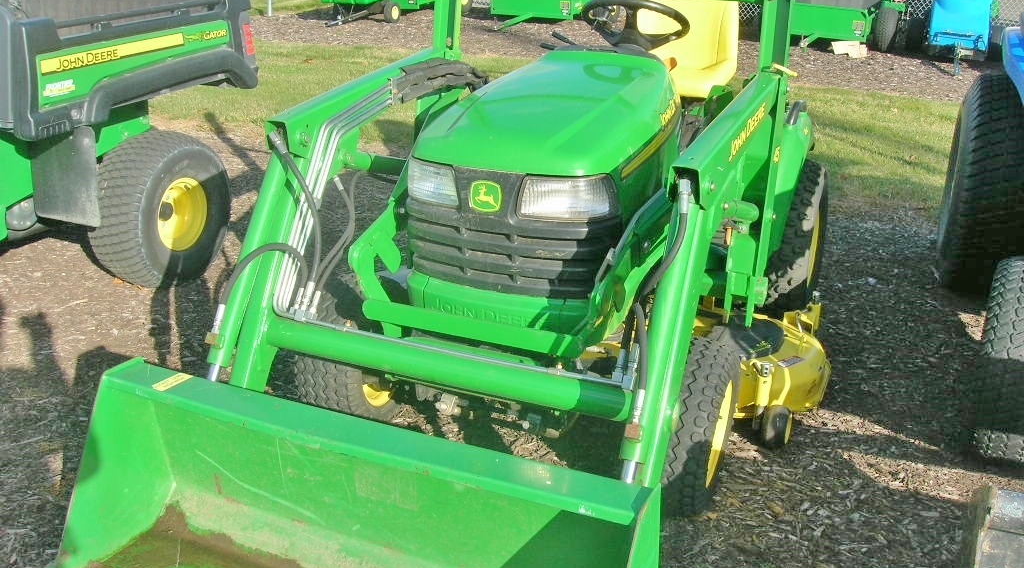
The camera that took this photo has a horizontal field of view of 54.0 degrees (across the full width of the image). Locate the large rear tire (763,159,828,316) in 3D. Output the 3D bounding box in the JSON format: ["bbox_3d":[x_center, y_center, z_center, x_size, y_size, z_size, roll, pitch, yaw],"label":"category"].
[{"bbox_3d":[1.077,-0.194,4.058,0.290,0.650,0.650,10,22,22],"label":"large rear tire"}]

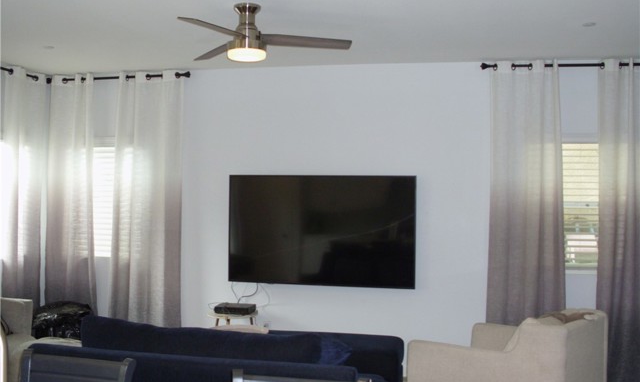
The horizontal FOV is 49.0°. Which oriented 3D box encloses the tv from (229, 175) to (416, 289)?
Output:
[{"bbox_3d":[0.007,0.346,6.139,1.670,0.957,0.065,1,0,13],"label":"tv"}]

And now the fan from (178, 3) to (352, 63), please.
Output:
[{"bbox_3d":[-0.384,-0.907,4.088,1.240,0.335,1.180,1,0,13],"label":"fan"}]

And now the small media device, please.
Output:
[{"bbox_3d":[-0.728,1.021,6.047,0.310,0.055,0.200,1,0,13],"label":"small media device"}]

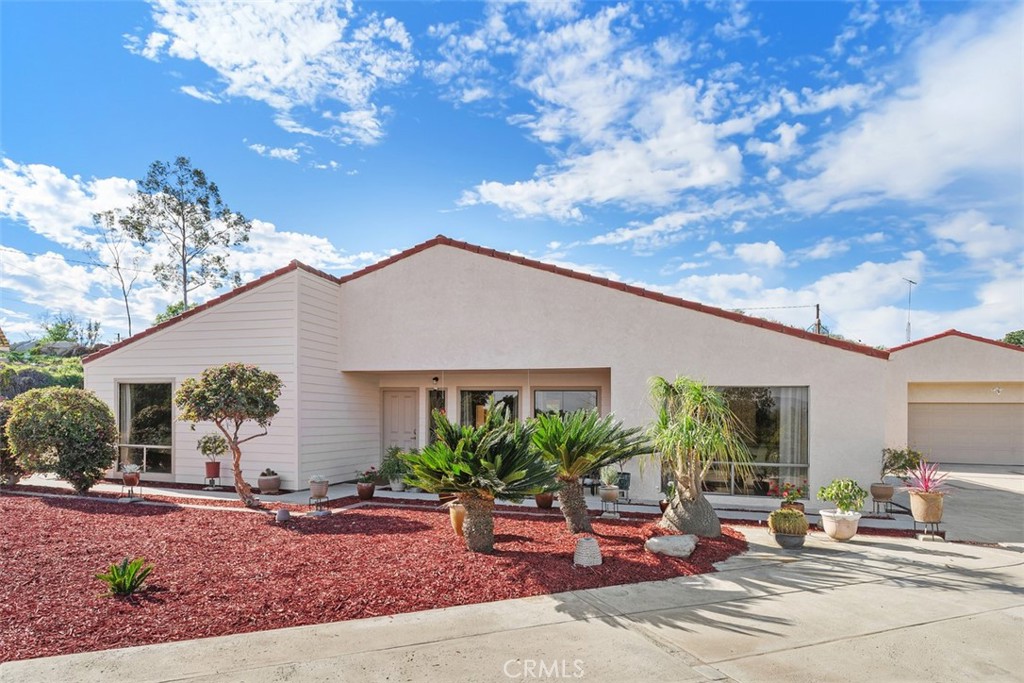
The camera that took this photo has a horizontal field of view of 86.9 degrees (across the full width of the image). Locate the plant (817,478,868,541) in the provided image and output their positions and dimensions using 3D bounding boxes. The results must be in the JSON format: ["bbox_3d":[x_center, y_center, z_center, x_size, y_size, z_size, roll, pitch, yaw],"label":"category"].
[{"bbox_3d":[4.250,2.147,6.950,0.600,0.770,0.580,-1,-5,11],"label":"plant"}]

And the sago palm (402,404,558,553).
[{"bbox_3d":[-0.347,1.497,5.950,1.660,1.580,1.600,-1,-5,11],"label":"sago palm"}]

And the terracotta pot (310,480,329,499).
[{"bbox_3d":[-2.678,2.054,7.500,0.250,0.235,0.250,0,-5,0],"label":"terracotta pot"}]

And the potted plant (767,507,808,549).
[{"bbox_3d":[3.294,2.214,6.450,0.440,0.490,0.430,-1,-5,11],"label":"potted plant"}]

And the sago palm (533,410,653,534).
[{"bbox_3d":[1.125,1.840,7.650,1.700,1.660,1.600,0,-4,8],"label":"sago palm"}]

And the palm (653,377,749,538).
[{"bbox_3d":[2.476,1.484,7.100,1.260,2.050,1.200,-1,-5,11],"label":"palm"}]

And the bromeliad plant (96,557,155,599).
[{"bbox_3d":[-3.454,2.109,4.830,0.450,0.310,0.440,3,-5,-36],"label":"bromeliad plant"}]

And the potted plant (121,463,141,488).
[{"bbox_3d":[-6.838,2.405,9.700,0.320,0.450,0.320,3,-5,-35],"label":"potted plant"}]

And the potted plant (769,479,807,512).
[{"bbox_3d":[4.187,2.412,8.200,0.510,0.640,0.490,-1,-5,27],"label":"potted plant"}]

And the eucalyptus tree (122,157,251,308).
[{"bbox_3d":[-20.475,-4.969,34.000,7.400,13.300,7.200,-1,-5,11],"label":"eucalyptus tree"}]

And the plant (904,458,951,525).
[{"bbox_3d":[5.765,2.081,7.500,0.530,0.880,0.520,-3,-5,38],"label":"plant"}]

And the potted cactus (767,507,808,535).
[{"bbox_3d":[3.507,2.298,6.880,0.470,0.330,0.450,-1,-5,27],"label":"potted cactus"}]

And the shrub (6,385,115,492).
[{"bbox_3d":[-8.899,1.930,10.700,1.780,2.020,1.750,4,-5,-40],"label":"shrub"}]

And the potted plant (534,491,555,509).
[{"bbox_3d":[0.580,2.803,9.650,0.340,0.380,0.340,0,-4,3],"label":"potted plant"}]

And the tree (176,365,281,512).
[{"bbox_3d":[-4.965,1.635,9.500,1.680,2.480,1.600,3,-5,-28],"label":"tree"}]

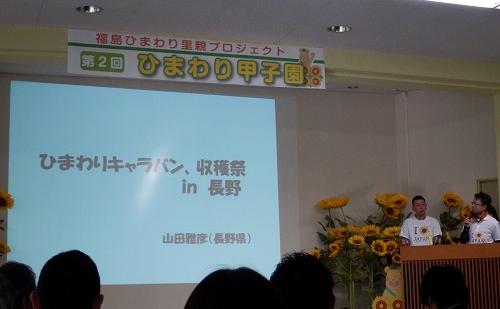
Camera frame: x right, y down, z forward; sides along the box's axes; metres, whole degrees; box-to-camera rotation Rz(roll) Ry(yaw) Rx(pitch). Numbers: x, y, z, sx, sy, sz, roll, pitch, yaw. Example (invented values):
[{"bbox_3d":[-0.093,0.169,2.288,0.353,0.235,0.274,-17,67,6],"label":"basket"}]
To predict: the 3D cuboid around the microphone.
[{"bbox_3d":[2.619,0.775,10.341,0.050,0.230,0.050,25,-26,15],"label":"microphone"}]

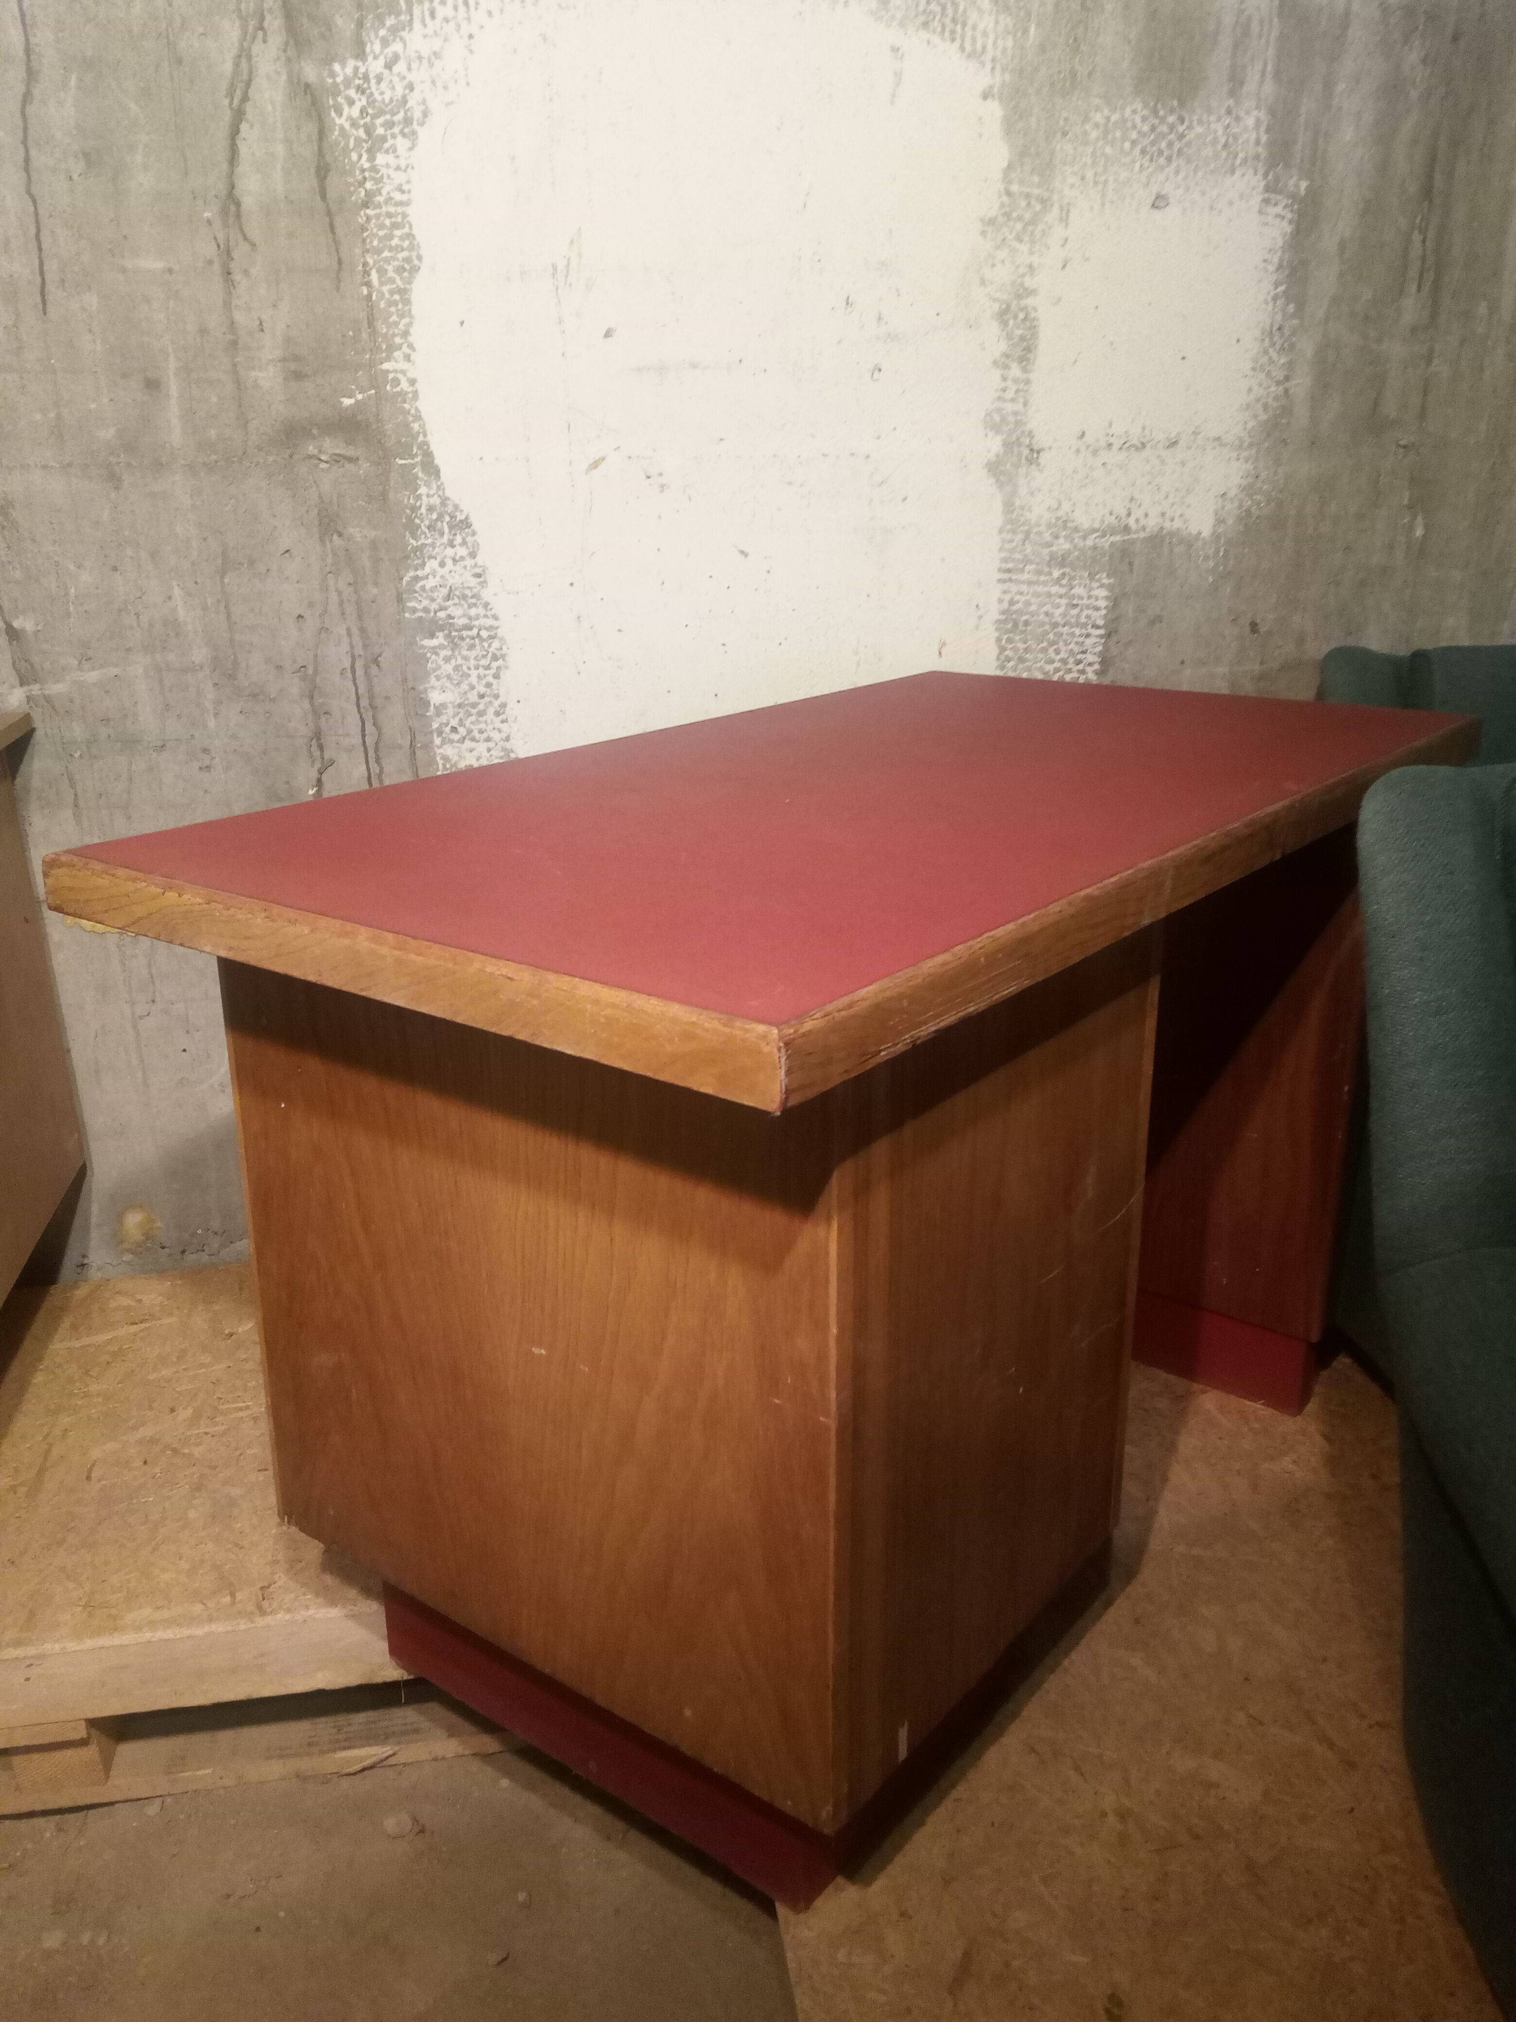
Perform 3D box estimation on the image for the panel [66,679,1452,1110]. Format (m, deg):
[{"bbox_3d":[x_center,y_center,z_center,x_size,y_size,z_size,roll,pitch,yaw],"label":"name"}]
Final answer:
[{"bbox_3d":[0.136,-0.221,1.600,0.771,0.048,1.380,13,24,36],"label":"panel"}]

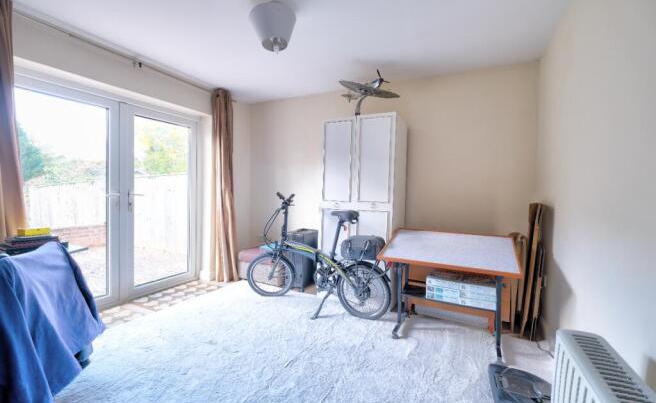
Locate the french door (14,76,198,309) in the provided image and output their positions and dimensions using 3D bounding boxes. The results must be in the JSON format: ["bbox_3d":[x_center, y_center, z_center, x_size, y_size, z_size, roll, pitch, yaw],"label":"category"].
[{"bbox_3d":[-2.026,0.025,2.641,0.090,1.970,1.740,2,2,27],"label":"french door"}]

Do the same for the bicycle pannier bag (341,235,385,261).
[{"bbox_3d":[0.307,0.407,2.447,0.330,0.205,0.190,2,2,27],"label":"bicycle pannier bag"}]

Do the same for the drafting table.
[{"bbox_3d":[0.941,0.689,2.204,0.930,0.810,0.660,2,2,27],"label":"drafting table"}]

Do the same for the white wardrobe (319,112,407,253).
[{"bbox_3d":[0.381,0.102,2.982,0.785,1.900,0.490,2,2,27],"label":"white wardrobe"}]

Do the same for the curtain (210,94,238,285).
[{"bbox_3d":[-1.266,-0.172,3.344,0.180,2.340,0.330,2,2,27],"label":"curtain"}]

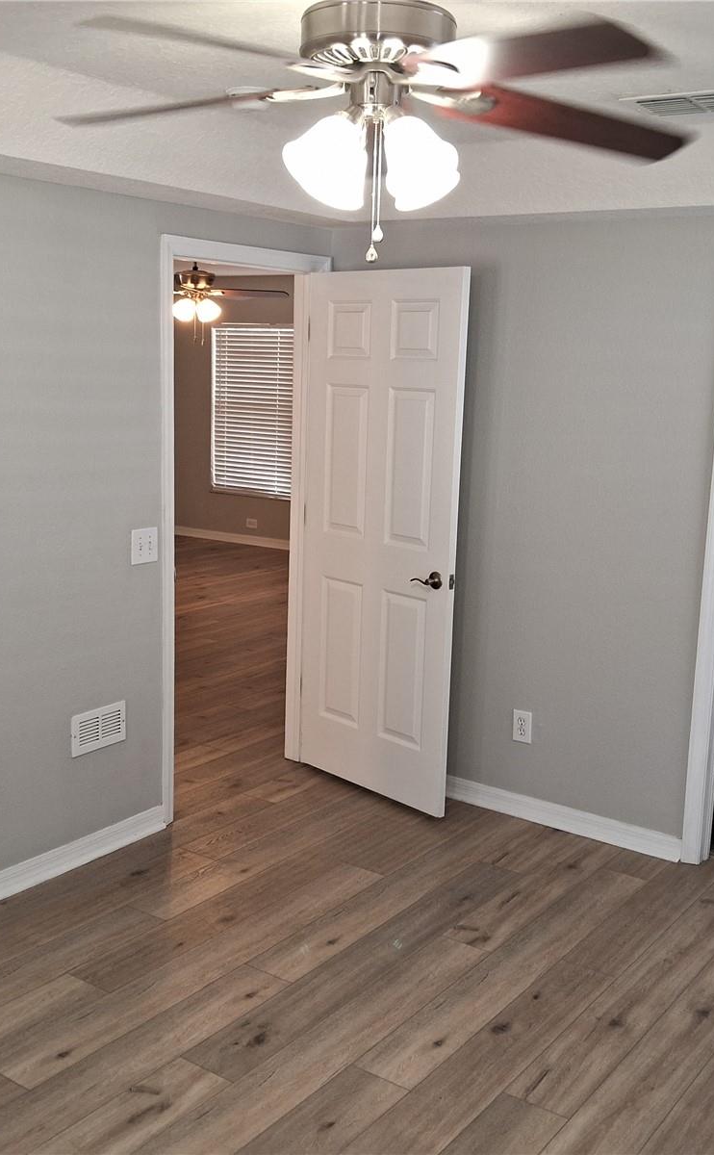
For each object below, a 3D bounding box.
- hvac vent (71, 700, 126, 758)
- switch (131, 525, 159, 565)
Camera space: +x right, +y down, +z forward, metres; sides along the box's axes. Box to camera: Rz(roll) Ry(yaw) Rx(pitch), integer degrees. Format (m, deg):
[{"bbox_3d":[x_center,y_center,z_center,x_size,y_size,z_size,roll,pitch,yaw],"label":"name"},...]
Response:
[{"bbox_3d":[-0.871,0.517,3.940,0.014,0.146,0.238,9,13,35],"label":"hvac vent"},{"bbox_3d":[-0.729,-0.108,3.999,0.008,0.119,0.119,9,13,35],"label":"switch"}]

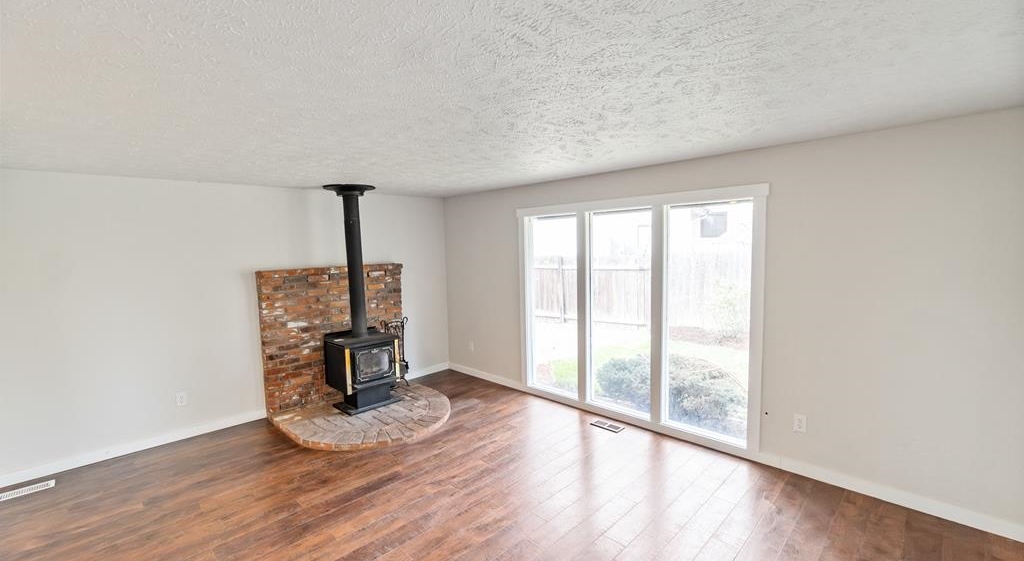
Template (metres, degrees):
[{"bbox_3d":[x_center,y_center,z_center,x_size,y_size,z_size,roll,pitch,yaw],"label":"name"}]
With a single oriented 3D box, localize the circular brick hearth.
[{"bbox_3d":[-1.404,1.350,4.367,1.610,0.085,1.590,-6,7,-43],"label":"circular brick hearth"}]

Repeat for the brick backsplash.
[{"bbox_3d":[-1.933,0.572,4.853,1.610,1.430,0.110,-6,7,-43],"label":"brick backsplash"}]

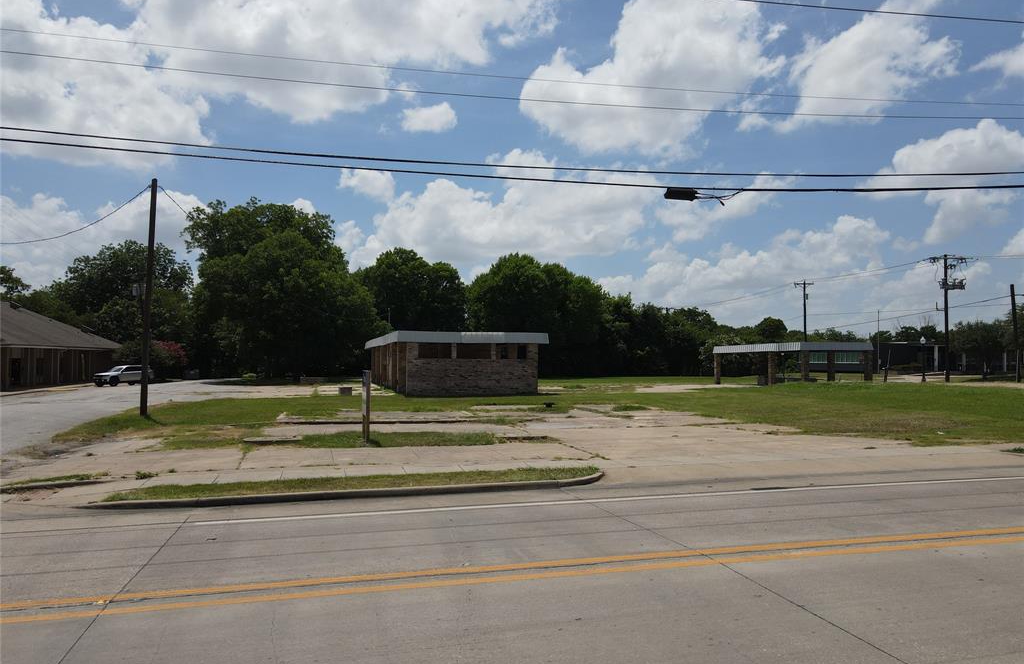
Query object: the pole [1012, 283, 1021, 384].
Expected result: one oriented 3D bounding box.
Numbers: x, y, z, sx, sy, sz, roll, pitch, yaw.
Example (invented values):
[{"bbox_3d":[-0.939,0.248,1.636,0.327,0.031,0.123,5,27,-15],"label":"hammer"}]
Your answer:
[{"bbox_3d":[44.947,0.127,63.345,0.320,8.852,0.320,-1,-2,-15],"label":"pole"}]

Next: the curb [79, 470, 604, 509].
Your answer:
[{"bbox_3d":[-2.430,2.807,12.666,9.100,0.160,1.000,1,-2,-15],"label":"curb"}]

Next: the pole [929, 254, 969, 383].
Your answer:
[{"bbox_3d":[40.078,-1.302,65.510,3.300,11.900,1.100,-1,-2,18],"label":"pole"}]

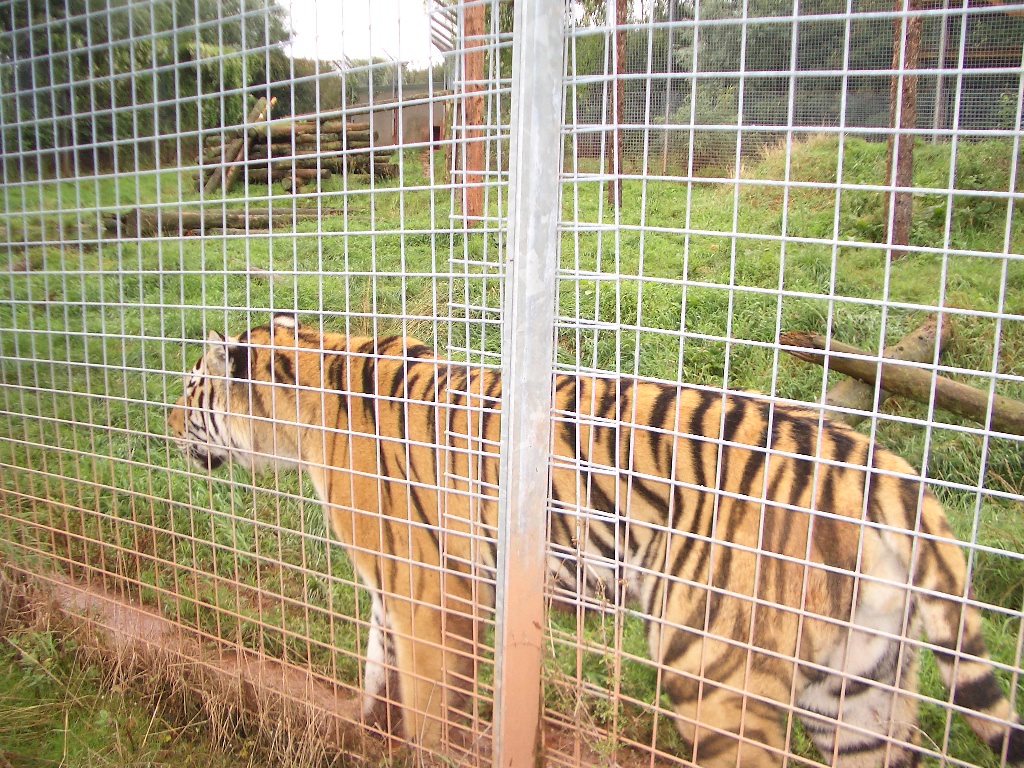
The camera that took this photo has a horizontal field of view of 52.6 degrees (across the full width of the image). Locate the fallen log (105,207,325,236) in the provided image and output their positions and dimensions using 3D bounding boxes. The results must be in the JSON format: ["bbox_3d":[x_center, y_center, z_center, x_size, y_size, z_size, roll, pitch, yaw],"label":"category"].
[{"bbox_3d":[-3.378,-1.877,12.000,2.500,0.280,0.360,-3,12,-16],"label":"fallen log"}]

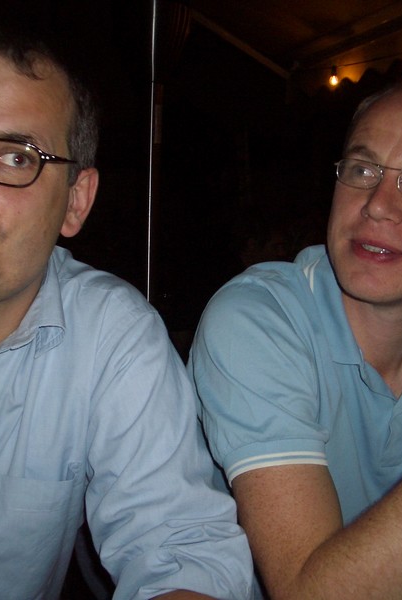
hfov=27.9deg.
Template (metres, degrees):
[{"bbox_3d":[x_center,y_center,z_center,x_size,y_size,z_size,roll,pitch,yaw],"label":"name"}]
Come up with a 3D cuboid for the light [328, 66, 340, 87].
[{"bbox_3d":[0.639,-1.080,3.900,0.046,0.096,0.046,1,3,0],"label":"light"}]

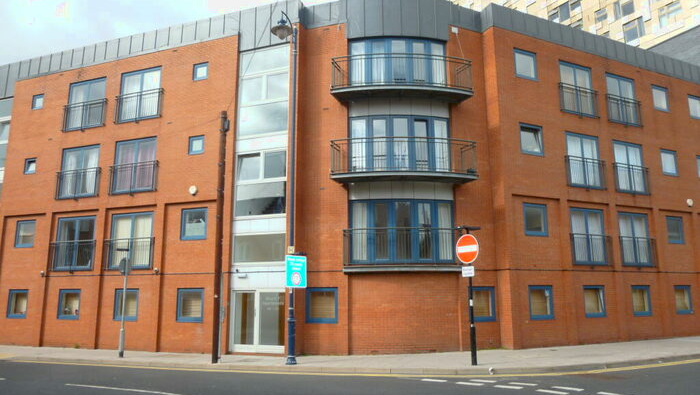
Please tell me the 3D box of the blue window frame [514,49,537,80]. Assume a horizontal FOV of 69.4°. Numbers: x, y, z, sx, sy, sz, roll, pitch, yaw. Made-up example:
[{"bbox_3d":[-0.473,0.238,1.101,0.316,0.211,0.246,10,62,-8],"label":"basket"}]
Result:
[{"bbox_3d":[6.387,-4.792,18.344,1.067,1.080,0.120,5,-11,-26],"label":"blue window frame"}]

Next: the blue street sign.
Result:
[{"bbox_3d":[-1.532,2.139,14.530,0.719,0.900,0.050,8,-14,-39],"label":"blue street sign"}]

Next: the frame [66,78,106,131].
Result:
[{"bbox_3d":[-10.687,-3.778,20.515,1.919,2.039,0.120,-4,-11,20],"label":"frame"}]

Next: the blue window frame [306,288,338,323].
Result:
[{"bbox_3d":[-0.879,3.423,16.022,1.116,1.106,0.120,-4,-11,20],"label":"blue window frame"}]

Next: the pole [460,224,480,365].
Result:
[{"bbox_3d":[3.084,2.473,12.884,0.300,3.500,0.740,7,-12,-36],"label":"pole"}]

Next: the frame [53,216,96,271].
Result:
[{"bbox_3d":[-10.658,1.800,19.619,1.993,2.066,0.100,-4,-11,21],"label":"frame"}]

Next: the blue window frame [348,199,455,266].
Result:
[{"bbox_3d":[1.675,1.100,16.294,3.338,2.039,0.380,0,-10,-3],"label":"blue window frame"}]

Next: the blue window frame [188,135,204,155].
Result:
[{"bbox_3d":[-5.591,-1.891,18.581,0.660,0.665,0.110,-4,-11,20],"label":"blue window frame"}]

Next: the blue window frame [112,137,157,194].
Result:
[{"bbox_3d":[-8.246,-1.204,19.481,2.041,2.066,0.110,-4,-11,20],"label":"blue window frame"}]

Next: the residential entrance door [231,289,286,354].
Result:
[{"bbox_3d":[-2.980,3.973,16.247,2.027,1.967,0.120,-4,-11,21],"label":"residential entrance door"}]

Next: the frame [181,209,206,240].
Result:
[{"bbox_3d":[-5.453,0.943,17.720,1.114,1.094,0.100,-4,-11,21],"label":"frame"}]

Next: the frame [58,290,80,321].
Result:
[{"bbox_3d":[-10.649,4.070,19.230,1.071,1.106,0.120,-4,-11,20],"label":"frame"}]

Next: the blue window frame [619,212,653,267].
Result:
[{"bbox_3d":[11.182,1.664,19.834,1.805,2.074,0.110,5,-11,-26],"label":"blue window frame"}]

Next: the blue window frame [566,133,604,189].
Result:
[{"bbox_3d":[8.741,-1.328,18.803,1.769,2.001,0.100,4,-11,-25],"label":"blue window frame"}]

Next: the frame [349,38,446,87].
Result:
[{"bbox_3d":[1.627,-4.458,16.932,3.352,1.940,0.392,0,-10,0],"label":"frame"}]

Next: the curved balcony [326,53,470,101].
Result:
[{"bbox_3d":[1.670,-3.762,16.298,4.586,1.205,1.421,0,-10,0],"label":"curved balcony"}]

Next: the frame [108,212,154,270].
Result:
[{"bbox_3d":[-8.047,1.603,18.680,1.961,2.058,0.120,-4,-11,20],"label":"frame"}]

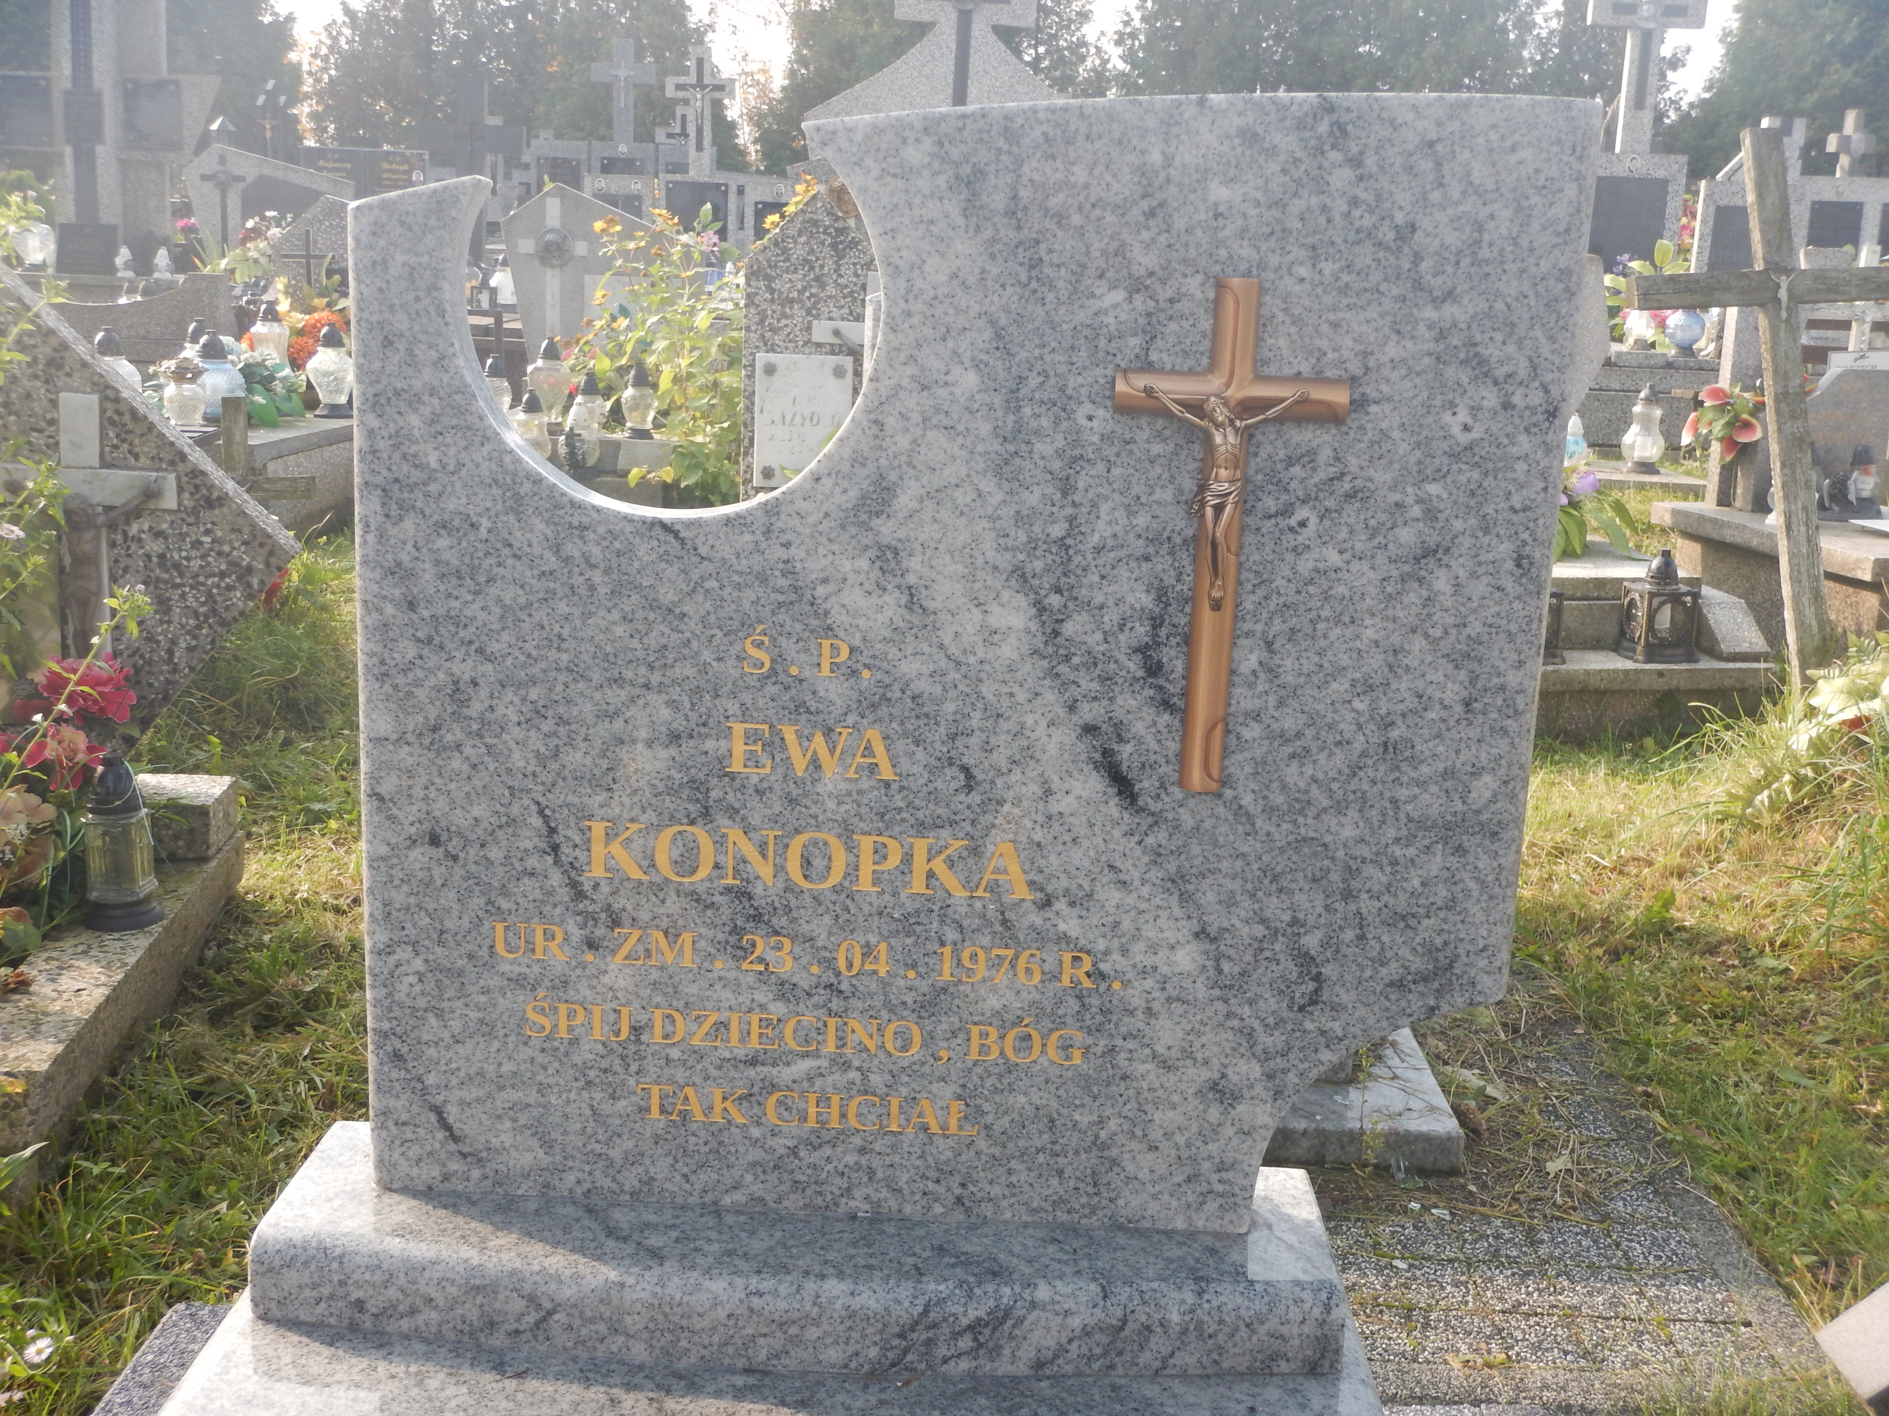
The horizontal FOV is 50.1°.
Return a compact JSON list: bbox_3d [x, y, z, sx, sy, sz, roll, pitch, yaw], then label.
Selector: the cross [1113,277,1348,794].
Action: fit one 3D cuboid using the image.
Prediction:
[{"bbox_3d":[0.213,-0.128,1.560,0.178,0.400,0.040,3,12,1],"label":"cross"}]

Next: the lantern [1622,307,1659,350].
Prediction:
[{"bbox_3d":[3.446,-1.923,10.000,0.163,0.307,0.163,6,13,18],"label":"lantern"}]

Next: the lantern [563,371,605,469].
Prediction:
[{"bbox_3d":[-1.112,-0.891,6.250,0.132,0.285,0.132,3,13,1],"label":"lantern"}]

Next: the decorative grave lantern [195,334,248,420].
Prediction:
[{"bbox_3d":[-2.417,-1.107,6.700,0.208,0.293,0.208,-2,13,-19],"label":"decorative grave lantern"}]

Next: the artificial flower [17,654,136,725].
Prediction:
[{"bbox_3d":[-1.290,-0.027,3.000,0.160,0.105,0.130,3,13,1],"label":"artificial flower"}]

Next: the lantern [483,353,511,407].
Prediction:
[{"bbox_3d":[-1.466,-1.030,6.600,0.113,0.245,0.113,3,13,1],"label":"lantern"}]

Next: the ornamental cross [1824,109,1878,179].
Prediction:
[{"bbox_3d":[5.839,-3.639,13.000,0.255,0.455,0.150,3,12,1],"label":"ornamental cross"}]

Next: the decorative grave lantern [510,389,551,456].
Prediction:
[{"bbox_3d":[-1.267,-0.854,6.200,0.120,0.255,0.120,3,13,1],"label":"decorative grave lantern"}]

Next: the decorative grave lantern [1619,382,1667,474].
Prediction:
[{"bbox_3d":[2.772,-1.108,8.000,0.165,0.335,0.165,3,13,1],"label":"decorative grave lantern"}]

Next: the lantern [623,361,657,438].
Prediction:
[{"bbox_3d":[-1.056,-1.068,7.000,0.124,0.260,0.124,0,13,-9],"label":"lantern"}]

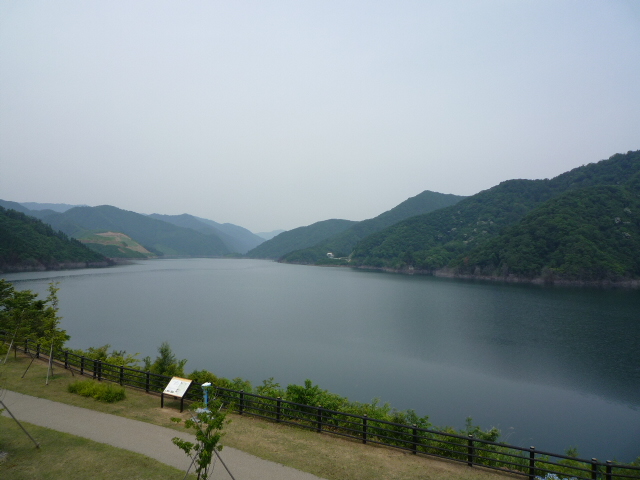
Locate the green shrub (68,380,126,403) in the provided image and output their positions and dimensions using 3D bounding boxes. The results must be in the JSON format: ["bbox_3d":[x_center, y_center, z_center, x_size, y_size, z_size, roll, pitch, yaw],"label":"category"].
[{"bbox_3d":[-11.420,7.740,23.700,3.250,0.530,0.900,-1,-1,28],"label":"green shrub"}]

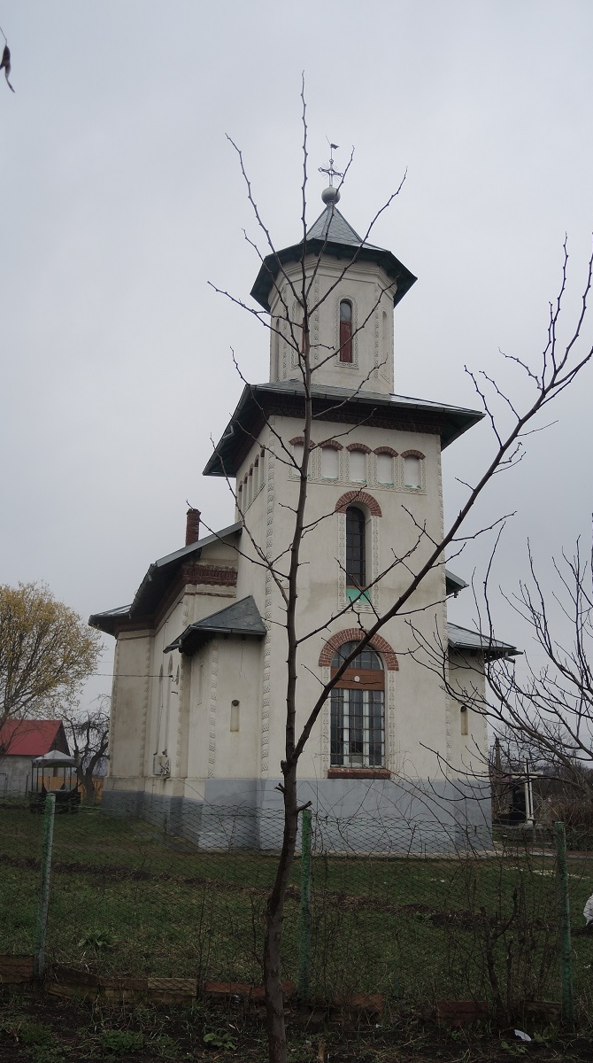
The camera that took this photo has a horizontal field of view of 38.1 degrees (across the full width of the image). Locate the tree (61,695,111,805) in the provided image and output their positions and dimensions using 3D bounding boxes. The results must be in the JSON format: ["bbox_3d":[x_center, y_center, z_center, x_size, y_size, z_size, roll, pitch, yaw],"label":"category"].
[{"bbox_3d":[-11.013,11.834,46.796,3.567,5.791,3.460,4,-16,-12],"label":"tree"}]

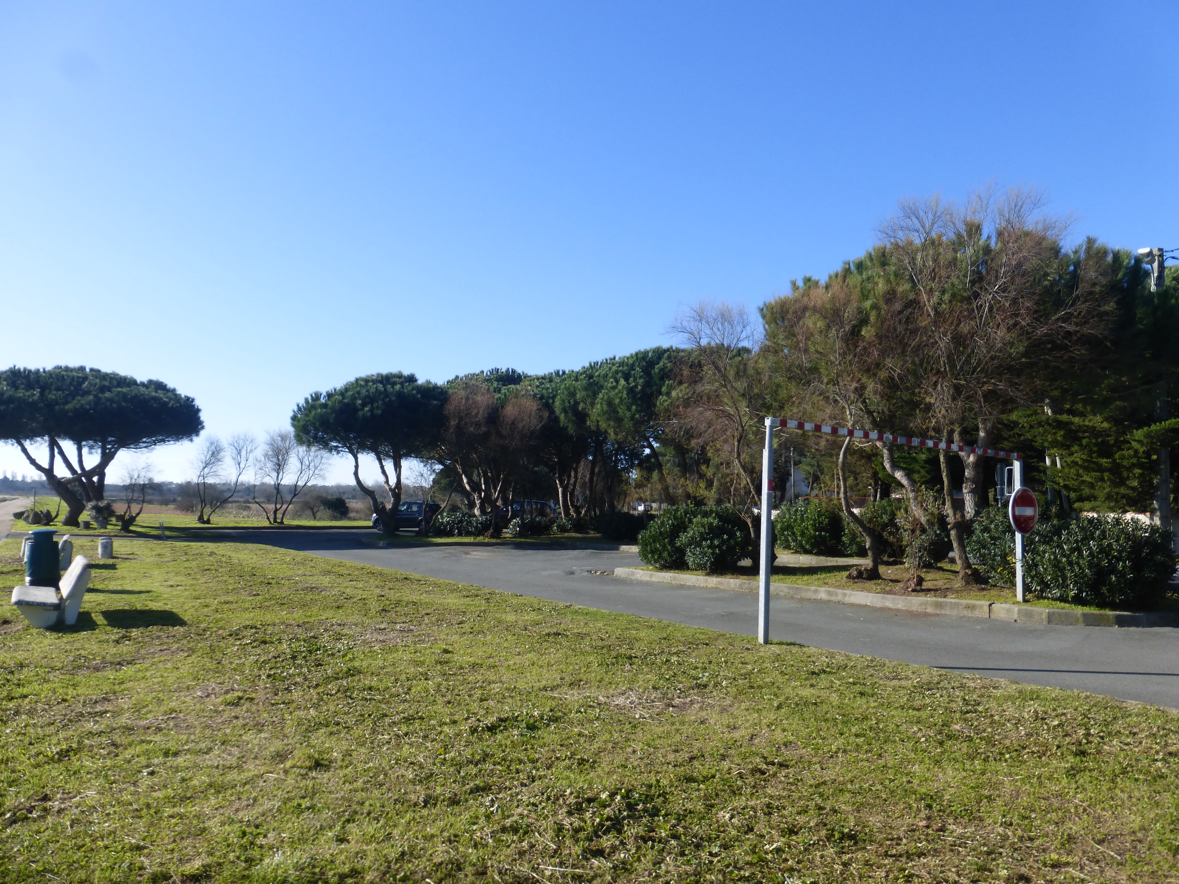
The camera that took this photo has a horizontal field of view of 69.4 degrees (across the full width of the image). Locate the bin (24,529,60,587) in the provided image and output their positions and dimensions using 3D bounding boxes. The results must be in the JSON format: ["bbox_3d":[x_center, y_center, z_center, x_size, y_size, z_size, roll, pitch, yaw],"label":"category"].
[{"bbox_3d":[-8.476,1.825,13.232,0.440,0.970,0.440,3,-4,-30],"label":"bin"}]

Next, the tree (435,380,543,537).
[{"bbox_3d":[-4.122,0.852,36.513,4.400,6.400,4.200,0,-4,0],"label":"tree"}]

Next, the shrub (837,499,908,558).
[{"bbox_3d":[7.738,2.369,23.300,1.840,1.640,1.900,-1,-4,18],"label":"shrub"}]

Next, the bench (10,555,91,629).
[{"bbox_3d":[-6.537,1.758,10.325,0.750,0.750,1.750,3,-5,-33],"label":"bench"}]

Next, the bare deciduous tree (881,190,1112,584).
[{"bbox_3d":[6.576,-0.933,13.800,3.480,6.420,4.000,-1,-4,26],"label":"bare deciduous tree"}]

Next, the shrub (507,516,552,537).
[{"bbox_3d":[-2.626,3.669,37.230,2.000,0.900,1.500,0,-4,0],"label":"shrub"}]

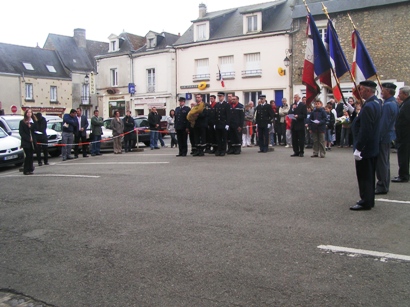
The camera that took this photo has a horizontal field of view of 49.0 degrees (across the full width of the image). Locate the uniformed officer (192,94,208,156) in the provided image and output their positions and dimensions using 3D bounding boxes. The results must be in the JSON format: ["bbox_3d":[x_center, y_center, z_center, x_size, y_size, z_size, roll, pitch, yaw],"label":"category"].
[{"bbox_3d":[-0.120,-0.803,12.850,0.530,1.770,0.420,1,5,16],"label":"uniformed officer"}]

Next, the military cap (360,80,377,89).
[{"bbox_3d":[2.202,-0.924,6.047,0.250,0.110,0.210,2,5,22],"label":"military cap"}]

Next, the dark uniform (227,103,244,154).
[{"bbox_3d":[0.945,-0.744,13.500,0.540,1.550,0.350,1,5,16],"label":"dark uniform"}]

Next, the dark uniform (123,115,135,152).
[{"bbox_3d":[-2.983,-0.787,17.700,0.500,1.480,0.330,-1,5,-6],"label":"dark uniform"}]

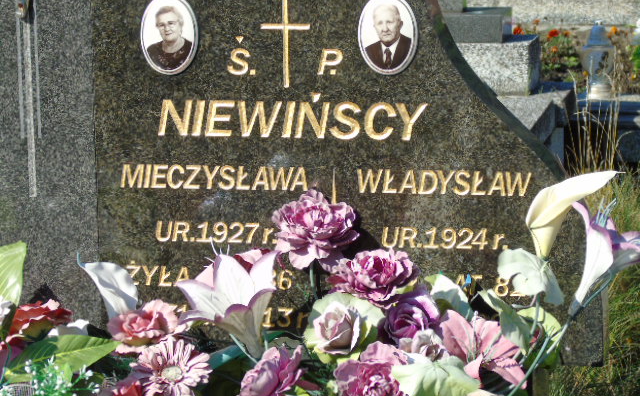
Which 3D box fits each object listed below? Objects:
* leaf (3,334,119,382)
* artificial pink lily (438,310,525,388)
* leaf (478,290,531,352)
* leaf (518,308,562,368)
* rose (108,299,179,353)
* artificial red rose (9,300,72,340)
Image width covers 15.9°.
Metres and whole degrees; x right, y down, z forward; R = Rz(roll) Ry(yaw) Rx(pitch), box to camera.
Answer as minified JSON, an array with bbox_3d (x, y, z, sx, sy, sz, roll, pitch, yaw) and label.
[{"bbox_3d":[-0.369,0.229,3.270,0.158,0.030,0.065,-16,46,-6],"label":"leaf"},{"bbox_3d":[0.226,0.213,3.221,0.120,0.108,0.080,-1,-24,-1],"label":"artificial pink lily"},{"bbox_3d":[0.261,0.175,3.248,0.050,0.100,0.035,-41,-7,31],"label":"leaf"},{"bbox_3d":[0.314,0.200,3.260,0.064,0.085,0.035,-2,-11,-6],"label":"leaf"},{"bbox_3d":[-0.251,0.182,3.266,0.095,0.067,0.083,-3,13,-6],"label":"rose"},{"bbox_3d":[-0.412,0.182,3.381,0.088,0.060,0.088,-1,12,0],"label":"artificial red rose"}]

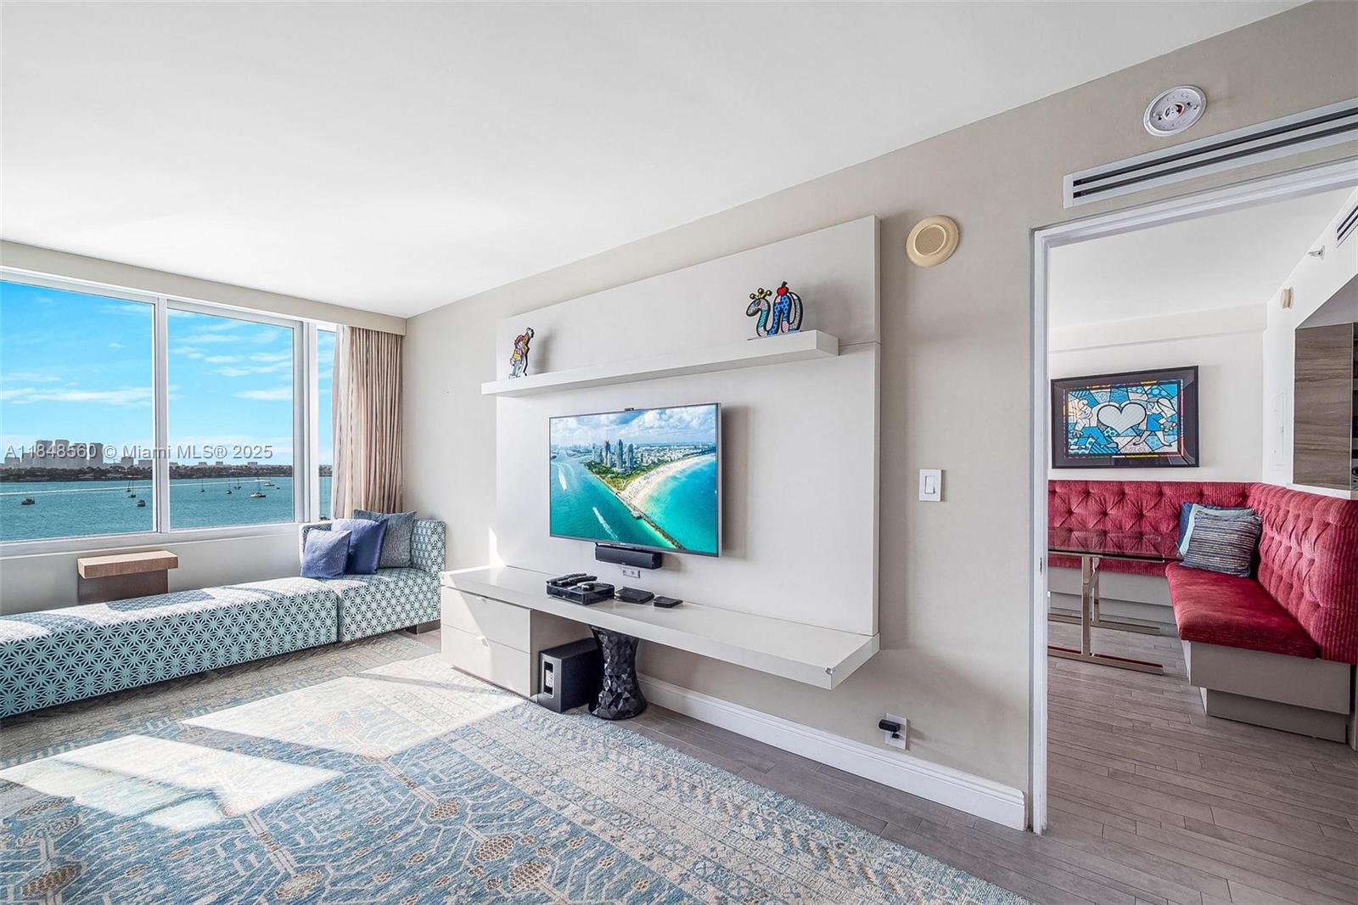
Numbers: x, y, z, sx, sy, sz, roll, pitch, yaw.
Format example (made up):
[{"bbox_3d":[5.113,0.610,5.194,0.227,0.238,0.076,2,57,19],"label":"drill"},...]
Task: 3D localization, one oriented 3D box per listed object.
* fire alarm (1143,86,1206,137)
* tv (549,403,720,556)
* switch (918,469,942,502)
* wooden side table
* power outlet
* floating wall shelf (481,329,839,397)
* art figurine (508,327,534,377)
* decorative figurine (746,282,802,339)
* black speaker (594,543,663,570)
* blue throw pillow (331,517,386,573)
[{"bbox_3d":[1.451,-1.000,1.545,0.135,0.135,0.030,-1,-1,38],"label":"fire alarm"},{"bbox_3d":[-0.274,0.136,2.765,1.198,0.696,0.050,-1,-1,38],"label":"tv"},{"bbox_3d":[0.919,0.120,1.930,0.071,0.115,0.012,-1,-1,38],"label":"switch"},{"bbox_3d":[-3.539,1.025,3.398,0.380,0.675,0.410,-1,-1,38],"label":"wooden side table"},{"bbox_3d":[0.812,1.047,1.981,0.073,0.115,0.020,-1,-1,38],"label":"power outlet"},{"bbox_3d":[-0.285,-0.397,2.653,2.146,0.067,0.216,-1,-1,38],"label":"floating wall shelf"},{"bbox_3d":[-0.937,-0.585,3.148,0.200,0.295,0.060,-1,-1,38],"label":"art figurine"},{"bbox_3d":[0.386,-0.564,2.119,0.230,0.220,0.070,-1,-1,38],"label":"decorative figurine"},{"bbox_3d":[-0.254,0.527,2.664,0.395,0.077,0.075,-1,-1,38],"label":"black speaker"},{"bbox_3d":[-2.446,0.701,4.050,0.410,0.420,0.140,0,-16,-9],"label":"blue throw pillow"}]

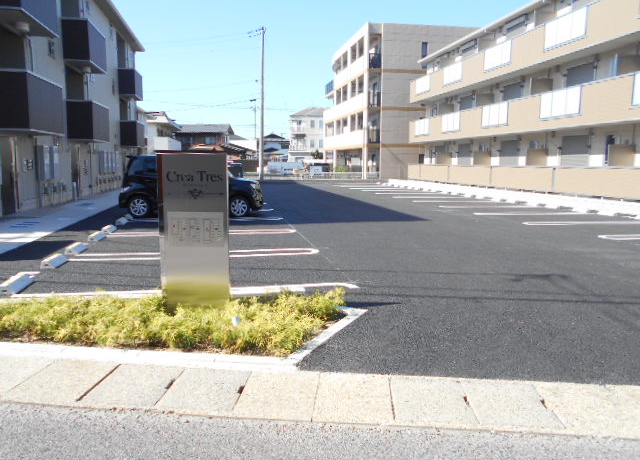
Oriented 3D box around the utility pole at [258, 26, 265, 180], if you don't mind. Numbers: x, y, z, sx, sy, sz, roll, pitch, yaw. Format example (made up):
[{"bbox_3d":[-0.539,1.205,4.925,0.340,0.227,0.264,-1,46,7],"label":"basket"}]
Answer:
[{"bbox_3d":[-4.666,-10.111,38.983,0.360,12.055,0.360,-1,8,-11],"label":"utility pole"}]

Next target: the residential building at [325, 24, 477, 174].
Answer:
[{"bbox_3d":[7.590,-11.223,46.916,11.700,12.065,16.500,-1,8,-11],"label":"residential building"}]

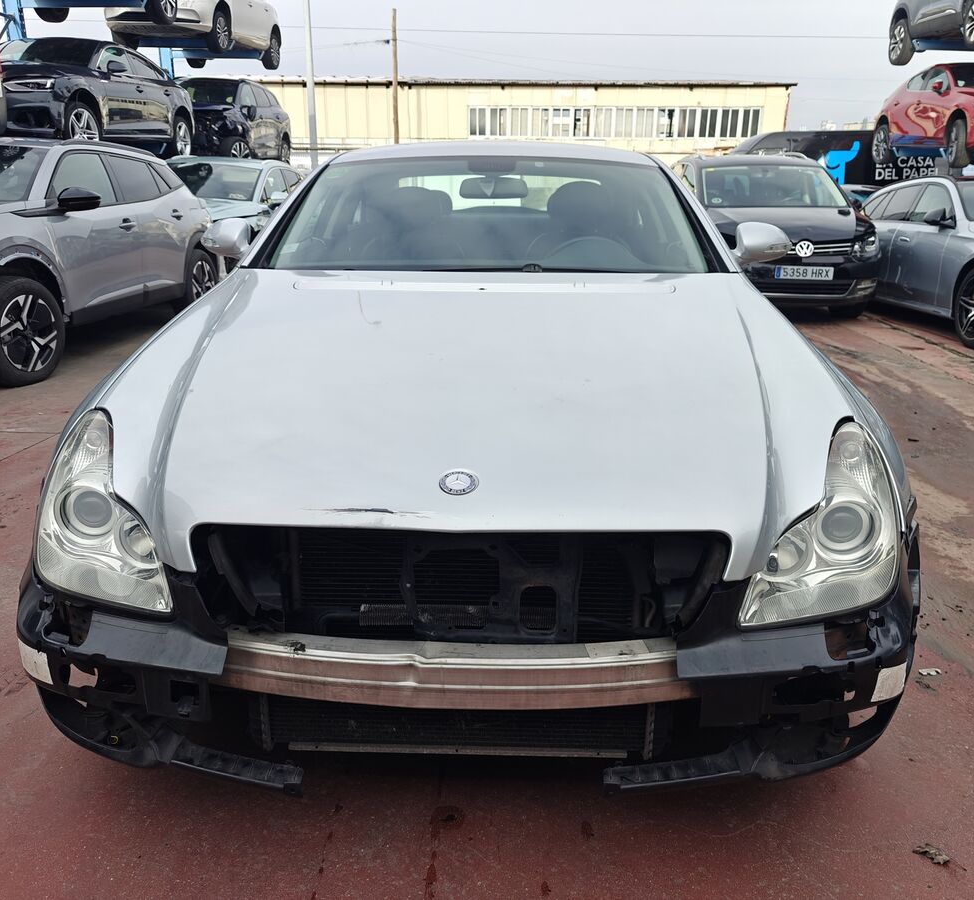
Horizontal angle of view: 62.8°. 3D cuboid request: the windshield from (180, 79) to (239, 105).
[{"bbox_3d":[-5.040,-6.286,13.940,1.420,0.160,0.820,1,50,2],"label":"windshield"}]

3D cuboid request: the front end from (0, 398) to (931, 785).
[{"bbox_3d":[-0.039,0.251,1.491,1.820,0.600,0.500,1,18,2],"label":"front end"}]

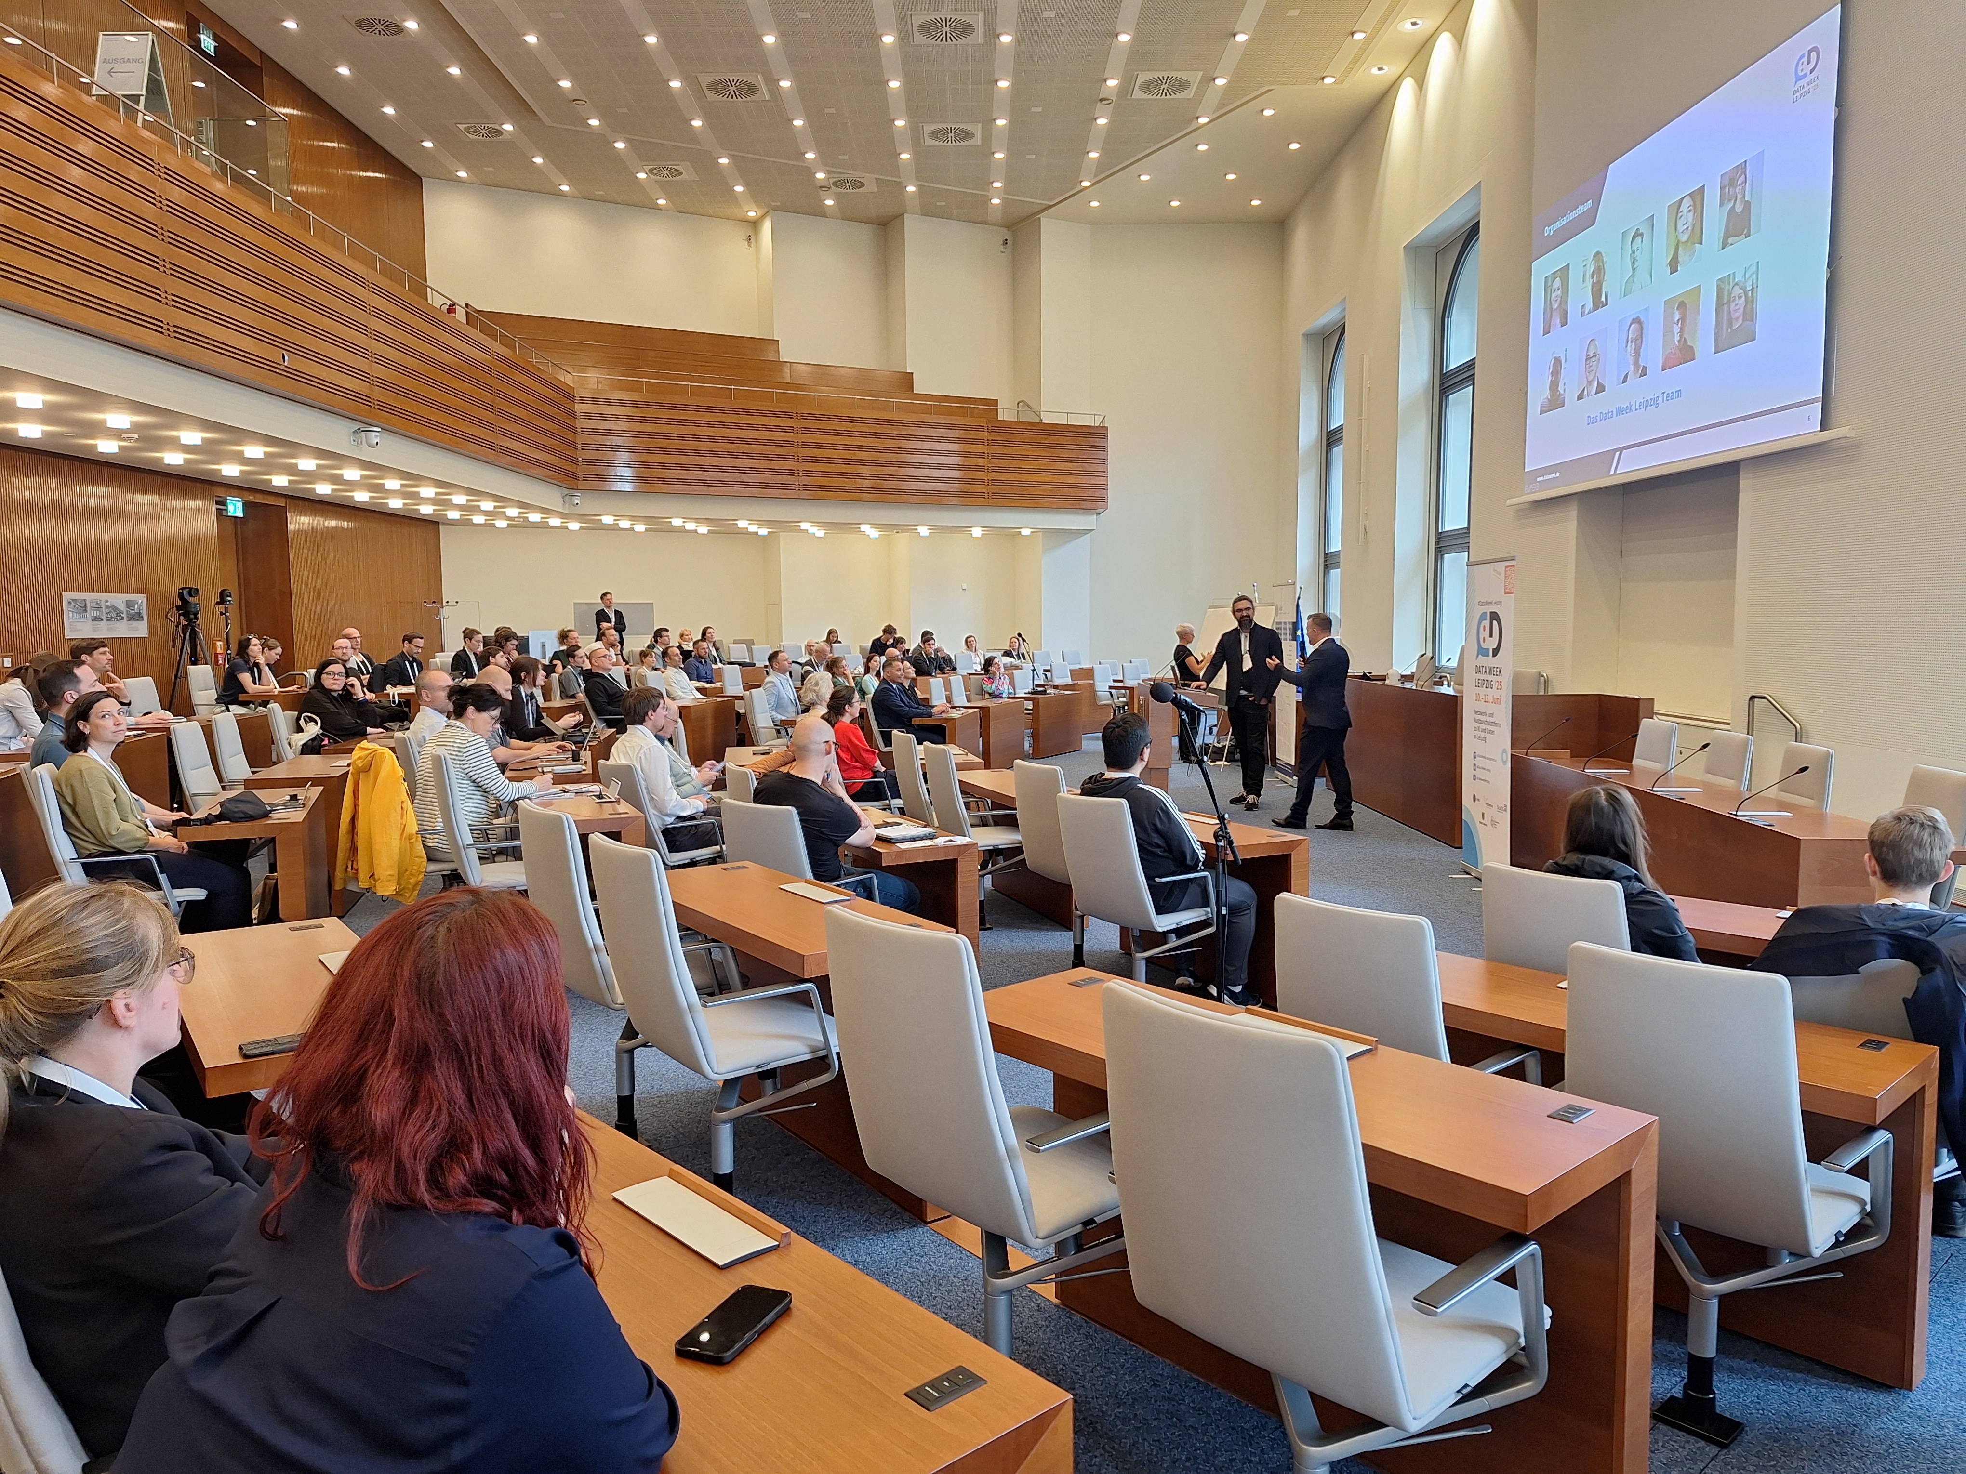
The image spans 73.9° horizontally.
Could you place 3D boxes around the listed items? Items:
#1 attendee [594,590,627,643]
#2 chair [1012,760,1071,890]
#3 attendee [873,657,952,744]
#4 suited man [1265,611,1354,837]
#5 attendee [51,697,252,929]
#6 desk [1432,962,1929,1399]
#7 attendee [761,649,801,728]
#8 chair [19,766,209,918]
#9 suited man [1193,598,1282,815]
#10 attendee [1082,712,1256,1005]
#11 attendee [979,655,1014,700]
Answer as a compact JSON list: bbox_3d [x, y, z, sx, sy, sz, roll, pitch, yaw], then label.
[{"bbox_3d":[-5.429,-1.186,19.052,0.540,1.840,0.360,-3,6,-32],"label":"attendee"},{"bbox_3d":[0.455,0.646,6.191,0.600,1.020,0.560,-3,5,-30],"label":"chair"},{"bbox_3d":[-0.661,-0.098,12.392,0.800,1.360,0.520,0,5,7],"label":"attendee"},{"bbox_3d":[2.629,-0.134,10.453,0.660,1.730,0.500,2,6,24],"label":"suited man"},{"bbox_3d":[-3.325,0.459,5.318,0.740,1.285,0.500,-3,6,-26],"label":"attendee"},{"bbox_3d":[1.532,1.041,3.276,0.455,0.740,1.290,-5,7,-43],"label":"desk"},{"bbox_3d":[-1.793,-0.113,12.539,0.750,1.430,0.520,0,5,7],"label":"attendee"},{"bbox_3d":[-3.565,0.598,5.422,0.620,1.020,0.560,-2,5,-23],"label":"chair"},{"bbox_3d":[2.366,-0.342,12.001,0.800,1.907,0.450,1,5,16],"label":"suited man"},{"bbox_3d":[0.789,0.542,5.562,0.820,1.300,0.560,-5,7,-39],"label":"attendee"},{"bbox_3d":[0.267,-0.383,17.324,0.660,1.310,0.500,1,5,23],"label":"attendee"}]

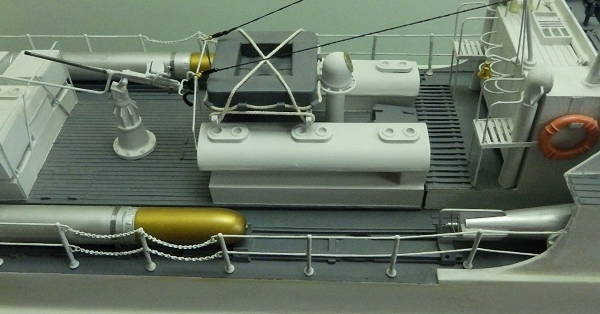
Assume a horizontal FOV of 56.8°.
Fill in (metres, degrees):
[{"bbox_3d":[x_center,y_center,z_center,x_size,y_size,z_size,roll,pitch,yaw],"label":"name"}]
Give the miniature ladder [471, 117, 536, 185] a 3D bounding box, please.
[{"bbox_3d":[0.145,-0.004,0.404,0.039,0.039,0.031,-1,41,-2],"label":"miniature ladder"}]

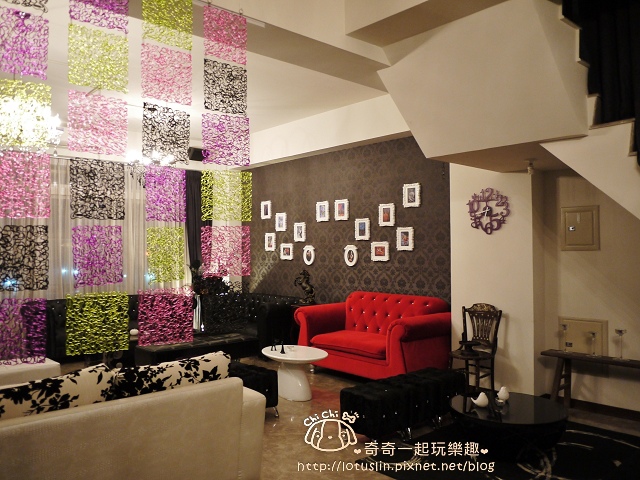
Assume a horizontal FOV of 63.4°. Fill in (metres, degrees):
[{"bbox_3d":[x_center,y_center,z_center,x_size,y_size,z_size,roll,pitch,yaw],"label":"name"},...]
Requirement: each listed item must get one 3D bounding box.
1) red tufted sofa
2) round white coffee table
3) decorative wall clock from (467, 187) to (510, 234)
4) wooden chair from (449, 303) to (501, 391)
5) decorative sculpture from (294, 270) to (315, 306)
[{"bbox_3d":[0.594,1.067,5.773,0.937,0.888,1.637,0,-1,-43],"label":"red tufted sofa"},{"bbox_3d":[-0.235,1.297,4.993,0.656,0.416,0.656,0,-1,0],"label":"round white coffee table"},{"bbox_3d":[1.553,-0.266,4.820,0.030,0.439,0.444,0,-1,-43],"label":"decorative wall clock"},{"bbox_3d":[1.390,1.039,4.666,0.434,0.901,0.385,0,-1,-43],"label":"wooden chair"},{"bbox_3d":[-0.199,0.613,6.723,0.256,0.439,0.148,0,-1,-21],"label":"decorative sculpture"}]

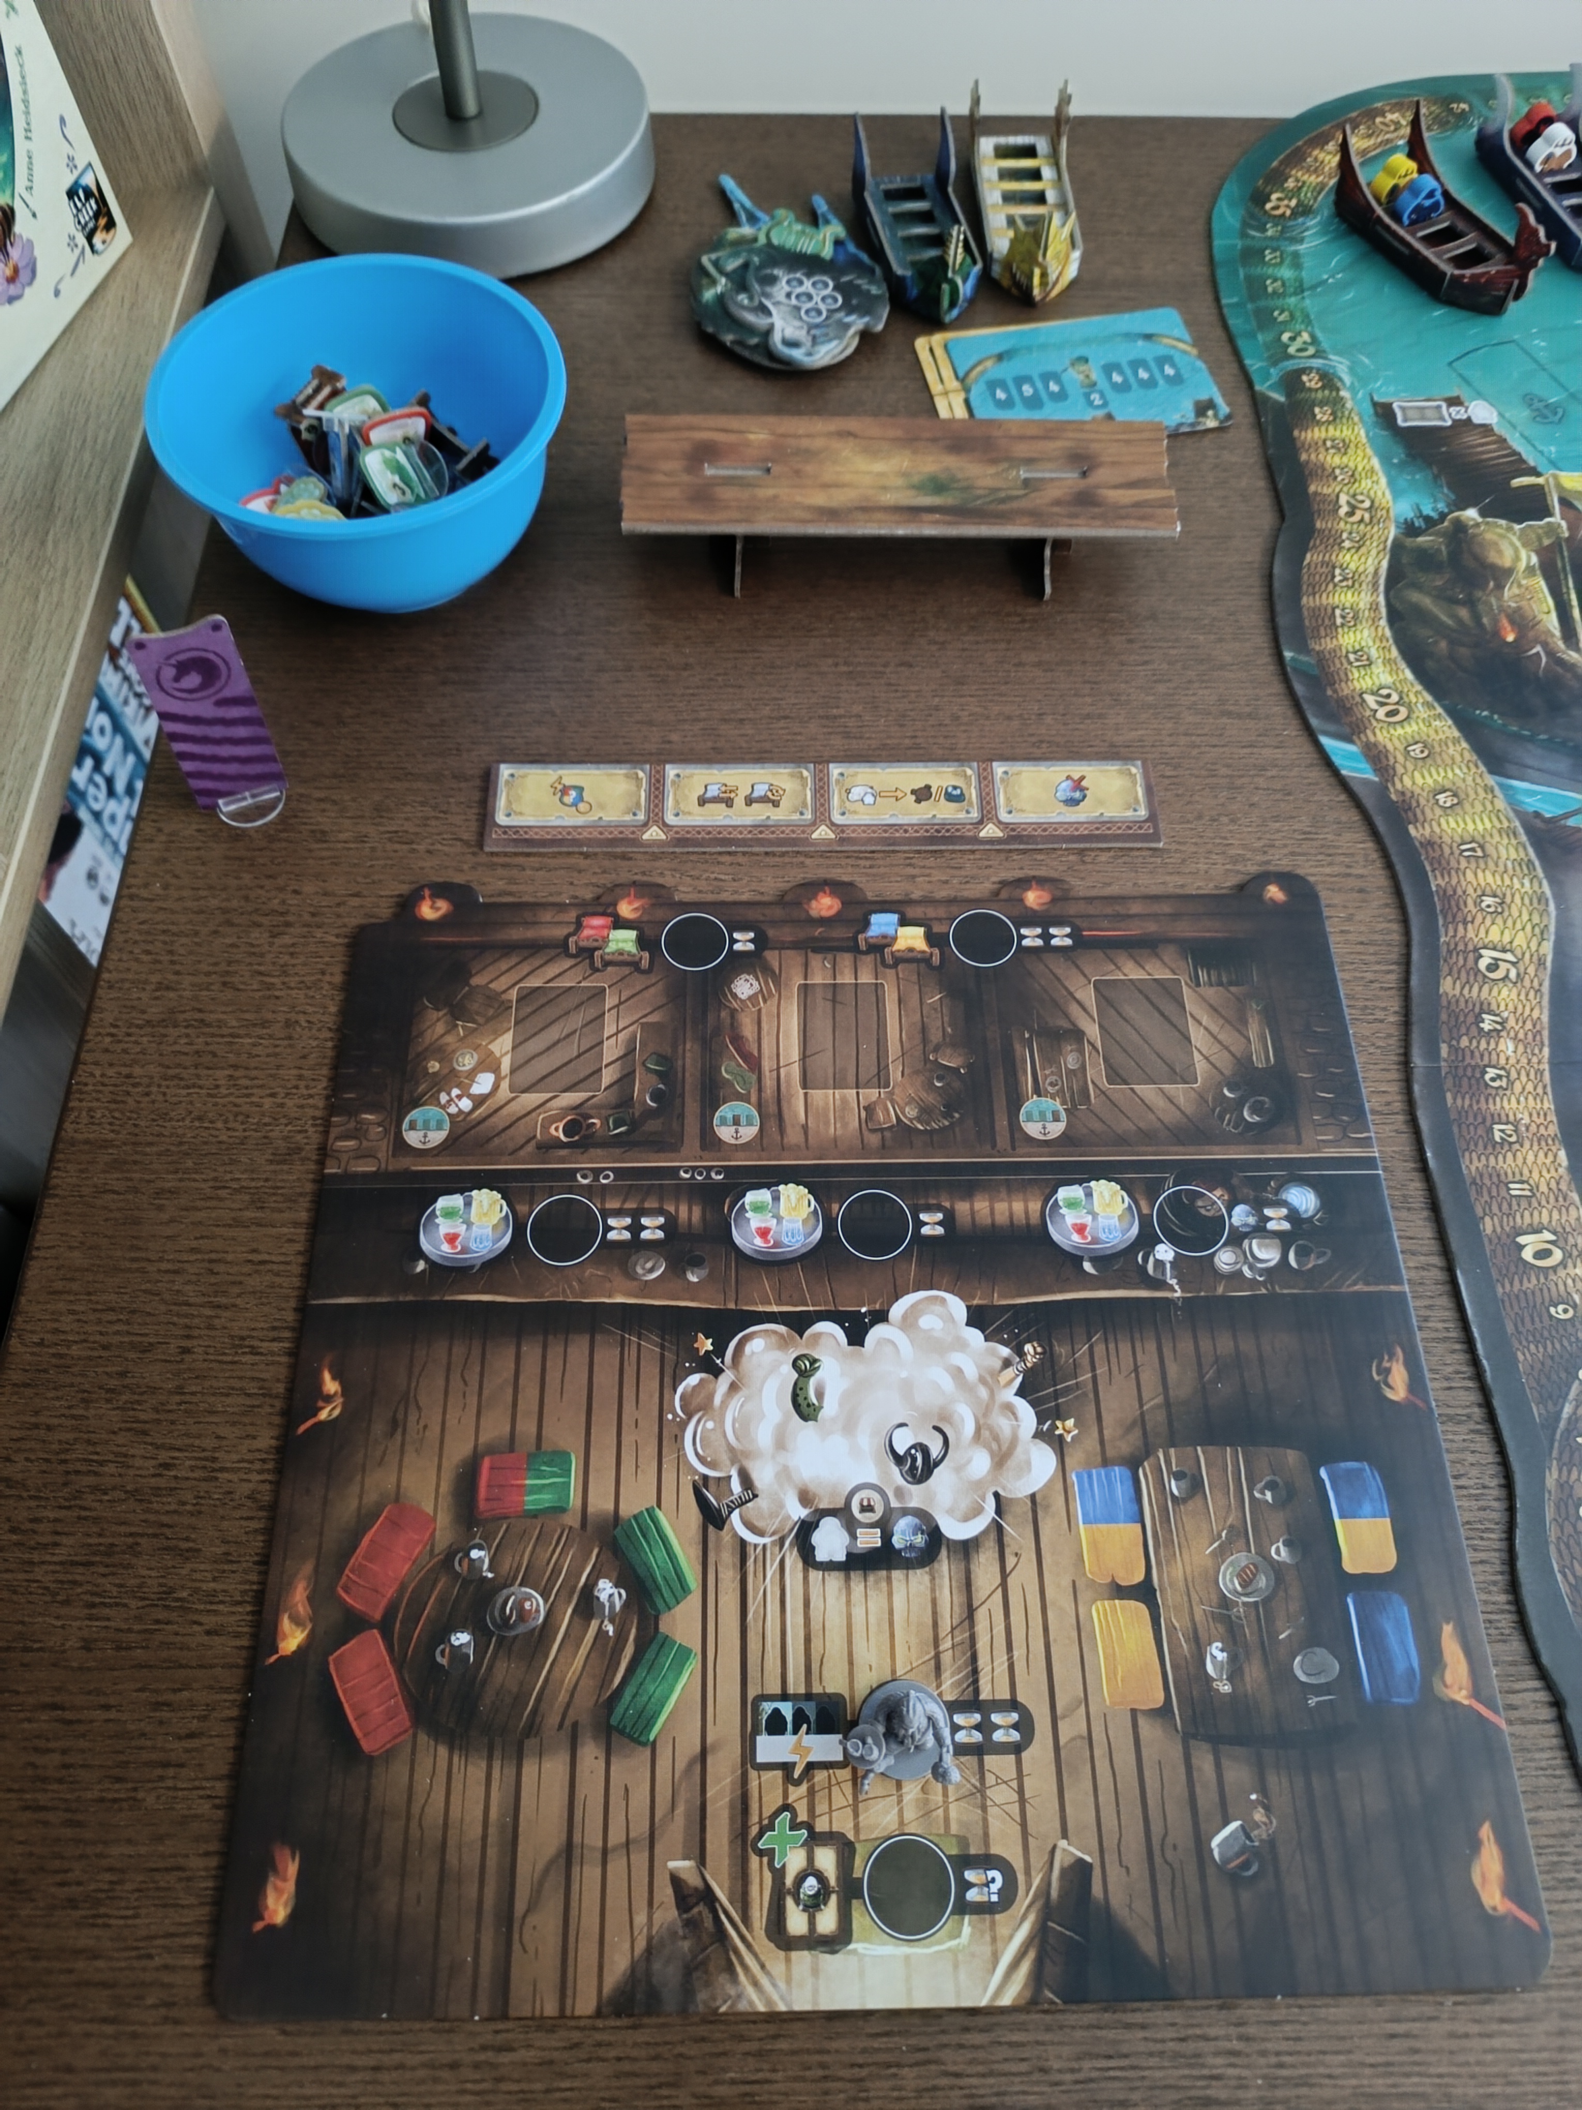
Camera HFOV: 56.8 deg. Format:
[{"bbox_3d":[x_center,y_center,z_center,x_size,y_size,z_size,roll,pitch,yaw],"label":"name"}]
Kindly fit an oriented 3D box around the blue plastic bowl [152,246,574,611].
[{"bbox_3d":[-0.128,-0.183,0.457,0.123,0.060,0.123,-1,63,-1],"label":"blue plastic bowl"}]

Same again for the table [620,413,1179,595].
[{"bbox_3d":[0.033,-0.173,0.468,0.170,0.034,0.047,1,63,0],"label":"table"}]

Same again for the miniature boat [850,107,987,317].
[{"bbox_3d":[0.049,-0.313,0.543,0.035,0.029,0.086,-9,63,-5],"label":"miniature boat"}]

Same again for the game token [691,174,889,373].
[{"bbox_3d":[-0.001,-0.292,0.543,0.073,0.010,0.101,-1,63,-1],"label":"game token"}]

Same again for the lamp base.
[{"bbox_3d":[-0.124,-0.356,0.569,0.139,0.021,0.139,-1,63,-1],"label":"lamp base"}]

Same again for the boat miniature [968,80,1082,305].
[{"bbox_3d":[0.089,-0.324,0.548,0.036,0.032,0.089,-1,63,-1],"label":"boat miniature"}]

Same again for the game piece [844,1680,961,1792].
[{"bbox_3d":[0.023,0.141,0.304,0.025,0.030,0.022,1,63,0],"label":"game piece"}]

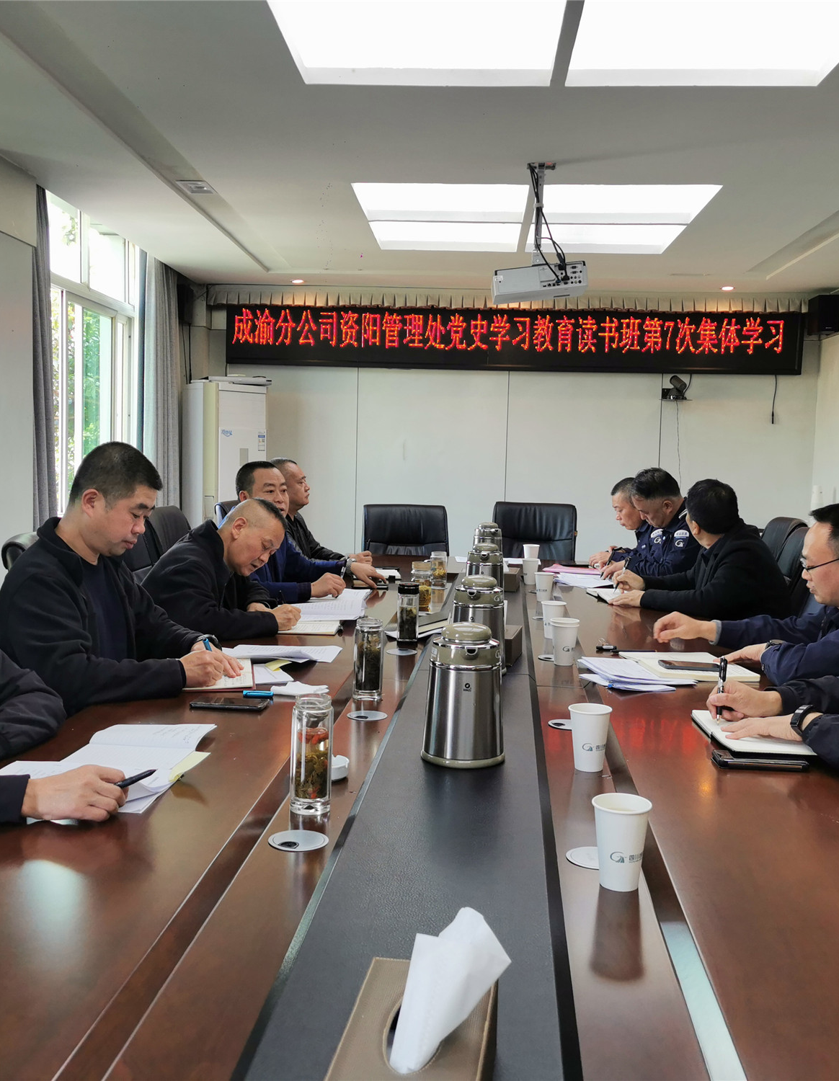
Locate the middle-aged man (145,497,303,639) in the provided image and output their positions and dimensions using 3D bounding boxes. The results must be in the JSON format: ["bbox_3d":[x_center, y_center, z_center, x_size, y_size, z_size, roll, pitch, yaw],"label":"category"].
[{"bbox_3d":[-0.665,0.441,3.623,0.720,1.180,0.620,2,4,12],"label":"middle-aged man"}]

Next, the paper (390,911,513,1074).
[{"bbox_3d":[0.023,0.353,0.900,0.095,0.115,0.075,2,4,4],"label":"paper"}]

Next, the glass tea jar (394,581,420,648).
[{"bbox_3d":[-0.028,0.223,3.336,0.068,0.185,0.068,2,4,4],"label":"glass tea jar"}]

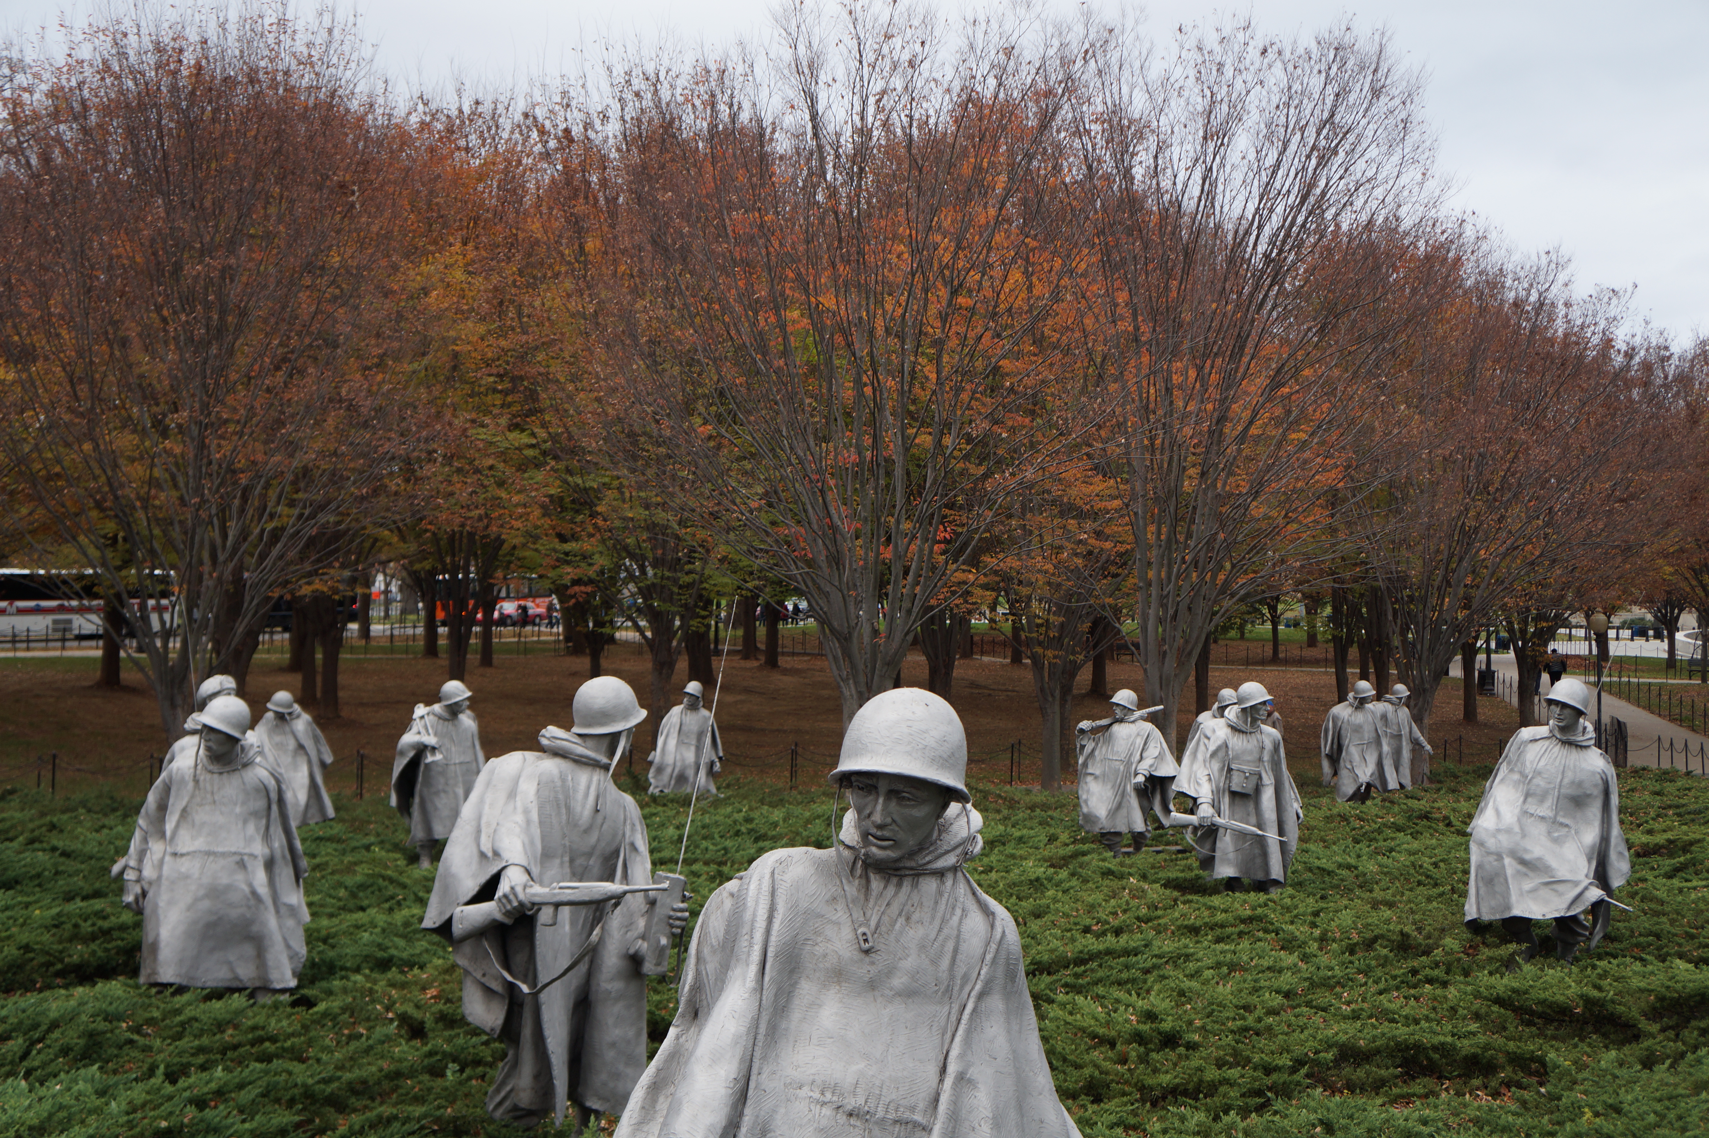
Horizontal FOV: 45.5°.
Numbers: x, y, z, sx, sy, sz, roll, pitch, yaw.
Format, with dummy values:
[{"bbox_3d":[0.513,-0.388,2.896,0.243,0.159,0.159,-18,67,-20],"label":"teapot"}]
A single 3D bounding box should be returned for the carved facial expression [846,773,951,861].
[{"bbox_3d":[0.093,0.549,4.520,0.195,0.210,0.150,9,8,27],"label":"carved facial expression"}]

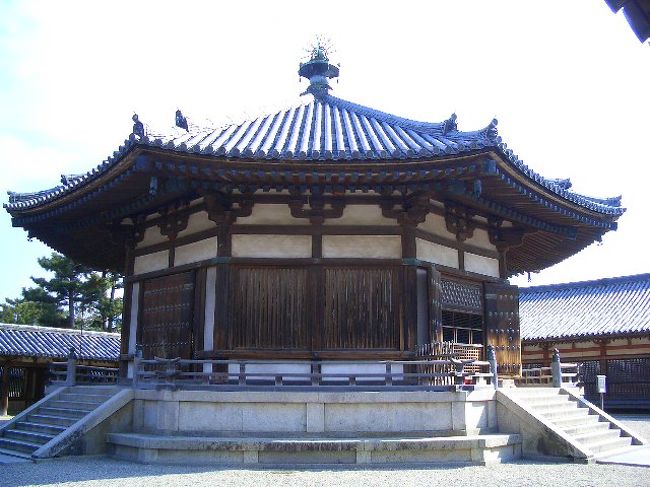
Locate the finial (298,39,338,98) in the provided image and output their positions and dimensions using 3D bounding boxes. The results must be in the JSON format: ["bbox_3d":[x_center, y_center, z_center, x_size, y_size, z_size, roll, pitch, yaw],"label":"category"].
[{"bbox_3d":[-0.218,-6.421,23.894,1.420,2.372,1.420,0,-11,-1],"label":"finial"}]

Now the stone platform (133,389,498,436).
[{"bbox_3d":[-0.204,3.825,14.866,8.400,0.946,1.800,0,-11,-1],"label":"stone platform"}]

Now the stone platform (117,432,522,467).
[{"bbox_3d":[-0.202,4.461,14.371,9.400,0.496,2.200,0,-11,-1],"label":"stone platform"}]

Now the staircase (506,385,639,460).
[{"bbox_3d":[5.908,4.217,15.556,2.106,1.400,3.400,-11,-16,43],"label":"staircase"}]

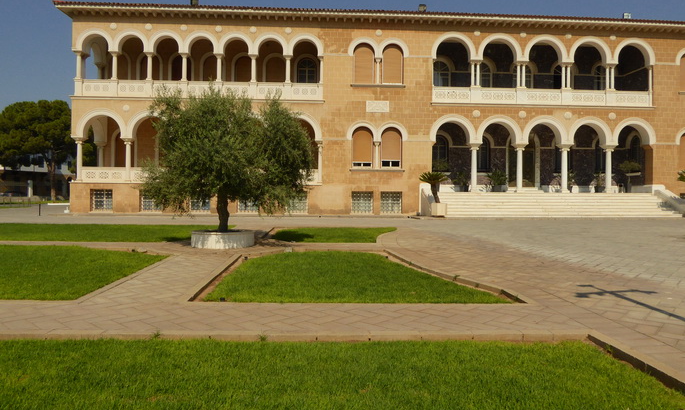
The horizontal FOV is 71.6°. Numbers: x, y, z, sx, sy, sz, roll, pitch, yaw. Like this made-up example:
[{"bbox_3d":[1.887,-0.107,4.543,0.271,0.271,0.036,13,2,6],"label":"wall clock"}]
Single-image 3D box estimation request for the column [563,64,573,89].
[{"bbox_3d":[13.935,-7.964,29.485,0.500,1.530,0.300,0,0,-4],"label":"column"}]

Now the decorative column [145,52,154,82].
[{"bbox_3d":[-11.292,-8.115,27.790,0.460,1.650,0.420,0,0,-4],"label":"decorative column"}]

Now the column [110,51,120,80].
[{"bbox_3d":[-13.219,-8.112,27.661,0.460,1.680,0.420,0,0,-4],"label":"column"}]

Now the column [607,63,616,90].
[{"bbox_3d":[16.807,-8.010,29.677,0.520,1.620,0.320,0,0,-4],"label":"column"}]

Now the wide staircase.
[{"bbox_3d":[12.662,-0.028,28.012,13.703,1.400,2.400,0,0,-4],"label":"wide staircase"}]

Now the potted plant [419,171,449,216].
[{"bbox_3d":[4.860,-0.546,25.200,1.580,2.400,1.500,0,0,-3],"label":"potted plant"}]

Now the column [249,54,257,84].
[{"bbox_3d":[-5.106,-7.862,27.407,0.480,1.608,0.480,0,0,-3],"label":"column"}]

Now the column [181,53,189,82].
[{"bbox_3d":[-9.021,-7.870,27.188,0.480,1.613,0.480,0,0,-3],"label":"column"}]

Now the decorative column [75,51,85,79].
[{"bbox_3d":[-14.883,-7.914,26.860,0.480,1.621,0.480,0,0,-3],"label":"decorative column"}]

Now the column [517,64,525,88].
[{"bbox_3d":[11.025,-7.924,29.290,0.500,1.500,0.300,0,0,-4],"label":"column"}]

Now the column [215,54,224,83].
[{"bbox_3d":[-7.063,-7.867,27.298,0.480,1.608,0.480,0,0,-3],"label":"column"}]

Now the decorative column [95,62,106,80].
[{"bbox_3d":[-15.107,-8.188,29.688,0.460,1.520,0.420,0,0,-4],"label":"decorative column"}]

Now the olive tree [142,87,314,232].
[{"bbox_3d":[-3.264,-1.360,13.600,4.700,4.100,4.500,0,0,-4],"label":"olive tree"}]

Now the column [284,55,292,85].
[{"bbox_3d":[-3.134,-7.853,27.518,0.480,1.615,0.480,0,0,-3],"label":"column"}]

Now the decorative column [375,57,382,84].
[{"bbox_3d":[2.108,-7.831,27.811,0.400,1.550,0.400,0,0,-3],"label":"decorative column"}]

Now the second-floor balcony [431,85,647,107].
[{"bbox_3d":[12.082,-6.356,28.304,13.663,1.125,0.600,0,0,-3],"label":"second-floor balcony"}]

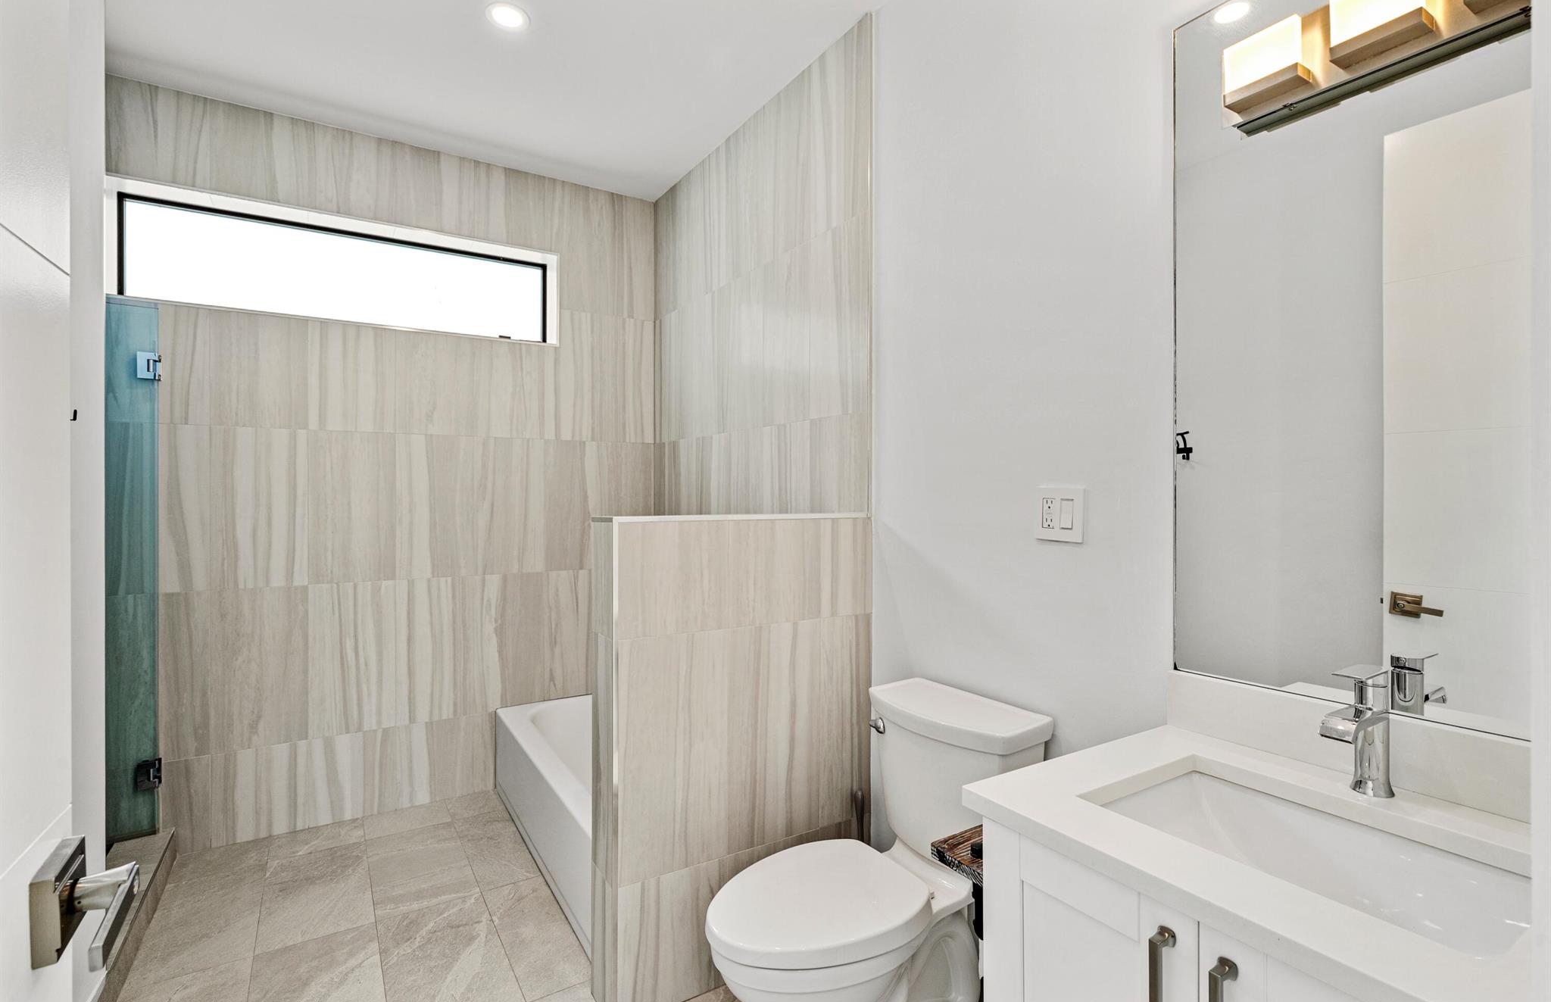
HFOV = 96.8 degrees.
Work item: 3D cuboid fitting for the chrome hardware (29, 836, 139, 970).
[{"bbox_3d":[-0.561,0.330,0.557,0.054,0.068,0.117,0,0,-30],"label":"chrome hardware"}]

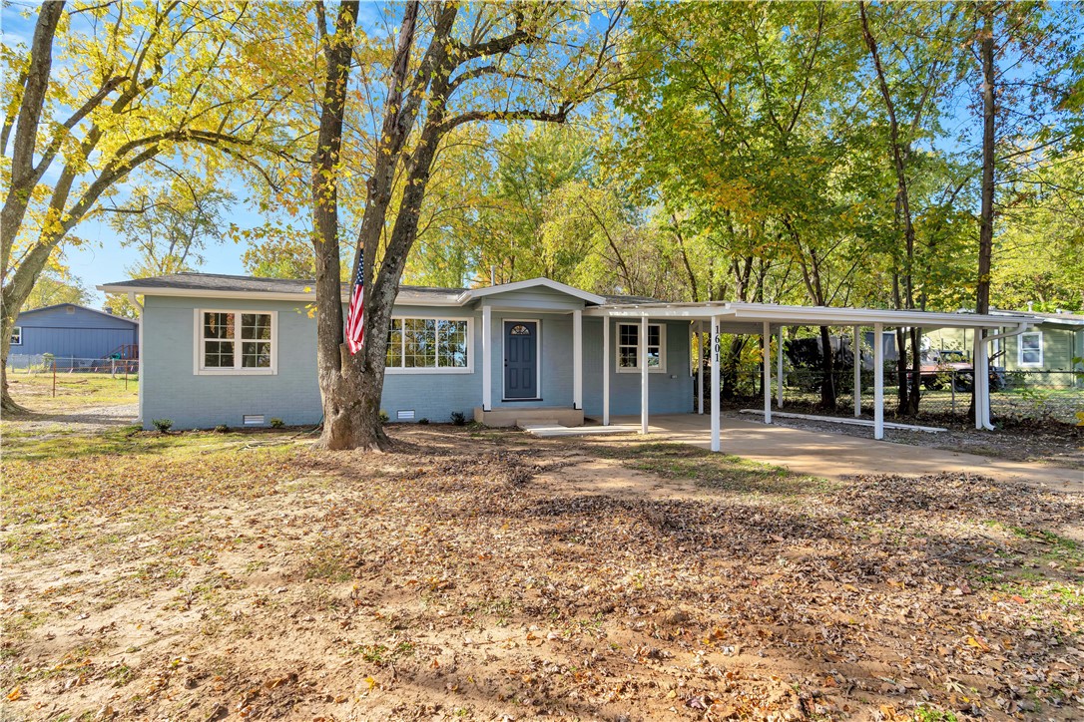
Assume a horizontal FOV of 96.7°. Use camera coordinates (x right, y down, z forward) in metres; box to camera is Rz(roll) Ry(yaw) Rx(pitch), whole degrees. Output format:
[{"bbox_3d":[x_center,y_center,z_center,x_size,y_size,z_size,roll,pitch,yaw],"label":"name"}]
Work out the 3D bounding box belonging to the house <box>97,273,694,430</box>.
[{"bbox_3d":[-2.838,-0.424,14.917,14.500,3.950,8.700,0,-1,-18],"label":"house"}]

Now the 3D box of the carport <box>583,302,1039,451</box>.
[{"bbox_3d":[5.630,0.072,11.811,8.200,2.920,6.600,0,-1,-18],"label":"carport"}]

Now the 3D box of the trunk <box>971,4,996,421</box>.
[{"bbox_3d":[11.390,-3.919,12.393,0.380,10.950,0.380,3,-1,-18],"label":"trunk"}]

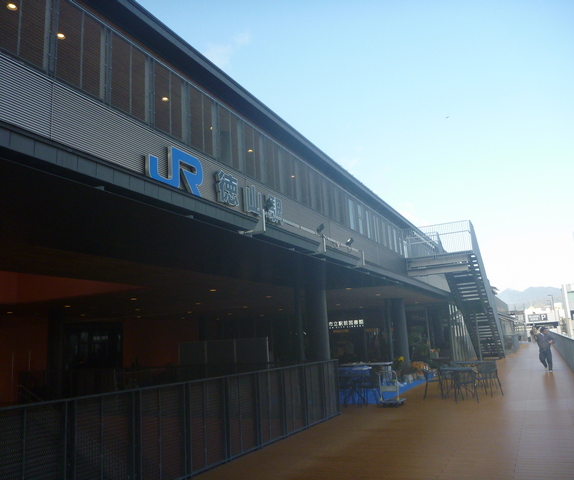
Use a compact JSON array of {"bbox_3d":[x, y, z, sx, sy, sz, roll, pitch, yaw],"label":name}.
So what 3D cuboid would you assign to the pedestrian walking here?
[{"bbox_3d":[9.505,4.019,19.042,0.580,1.640,0.420,-9,-13,25],"label":"pedestrian walking"}]

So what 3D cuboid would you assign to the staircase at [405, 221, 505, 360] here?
[{"bbox_3d":[8.825,3.191,26.176,2.800,6.150,10.900,-9,-13,25],"label":"staircase"}]

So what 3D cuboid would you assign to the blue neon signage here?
[{"bbox_3d":[-1.744,-1.076,8.156,0.120,0.687,1.332,-9,-13,25],"label":"blue neon signage"}]

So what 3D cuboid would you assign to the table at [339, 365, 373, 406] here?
[{"bbox_3d":[1.698,3.707,13.015,0.680,0.760,0.680,-9,-13,25],"label":"table"}]

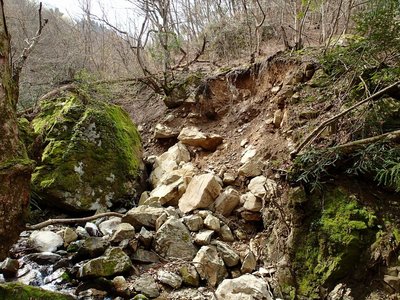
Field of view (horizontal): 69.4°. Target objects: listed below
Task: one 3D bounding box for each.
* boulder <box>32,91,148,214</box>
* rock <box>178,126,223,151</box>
[{"bbox_3d":[-2.750,0.000,7.400,2.500,2.750,2.300,-1,4,-14],"label":"boulder"},{"bbox_3d":[0.020,-0.360,9.200,1.350,0.680,0.900,0,3,0],"label":"rock"}]

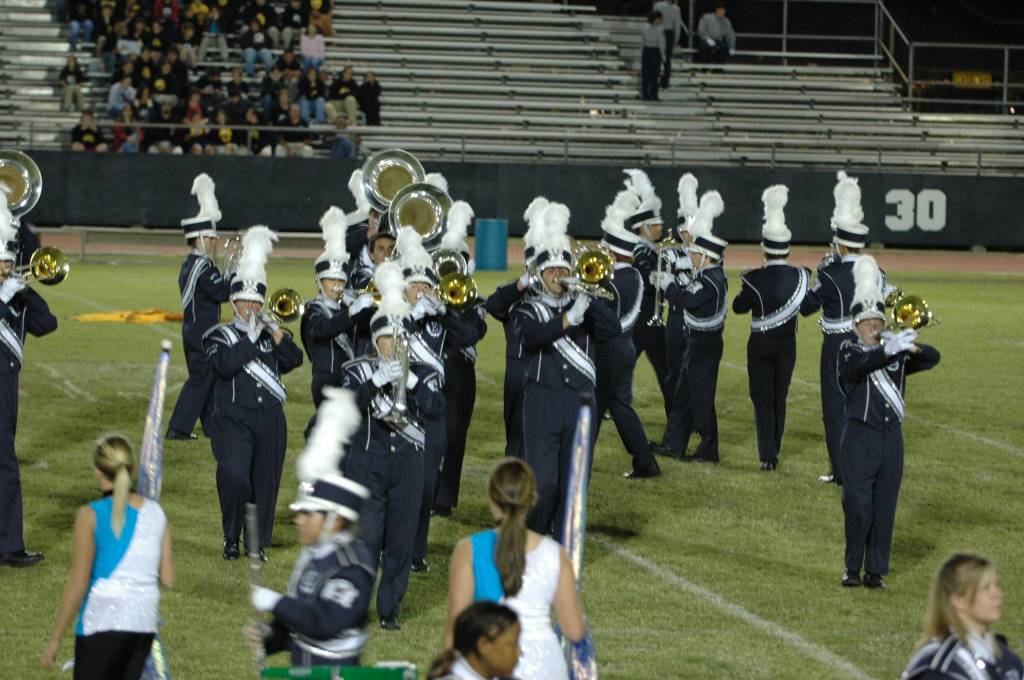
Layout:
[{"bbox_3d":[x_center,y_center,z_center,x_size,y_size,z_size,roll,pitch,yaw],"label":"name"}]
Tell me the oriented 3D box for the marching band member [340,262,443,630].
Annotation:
[{"bbox_3d":[-0.669,0.581,27.518,0.580,2.028,0.500,0,4,-12],"label":"marching band member"}]

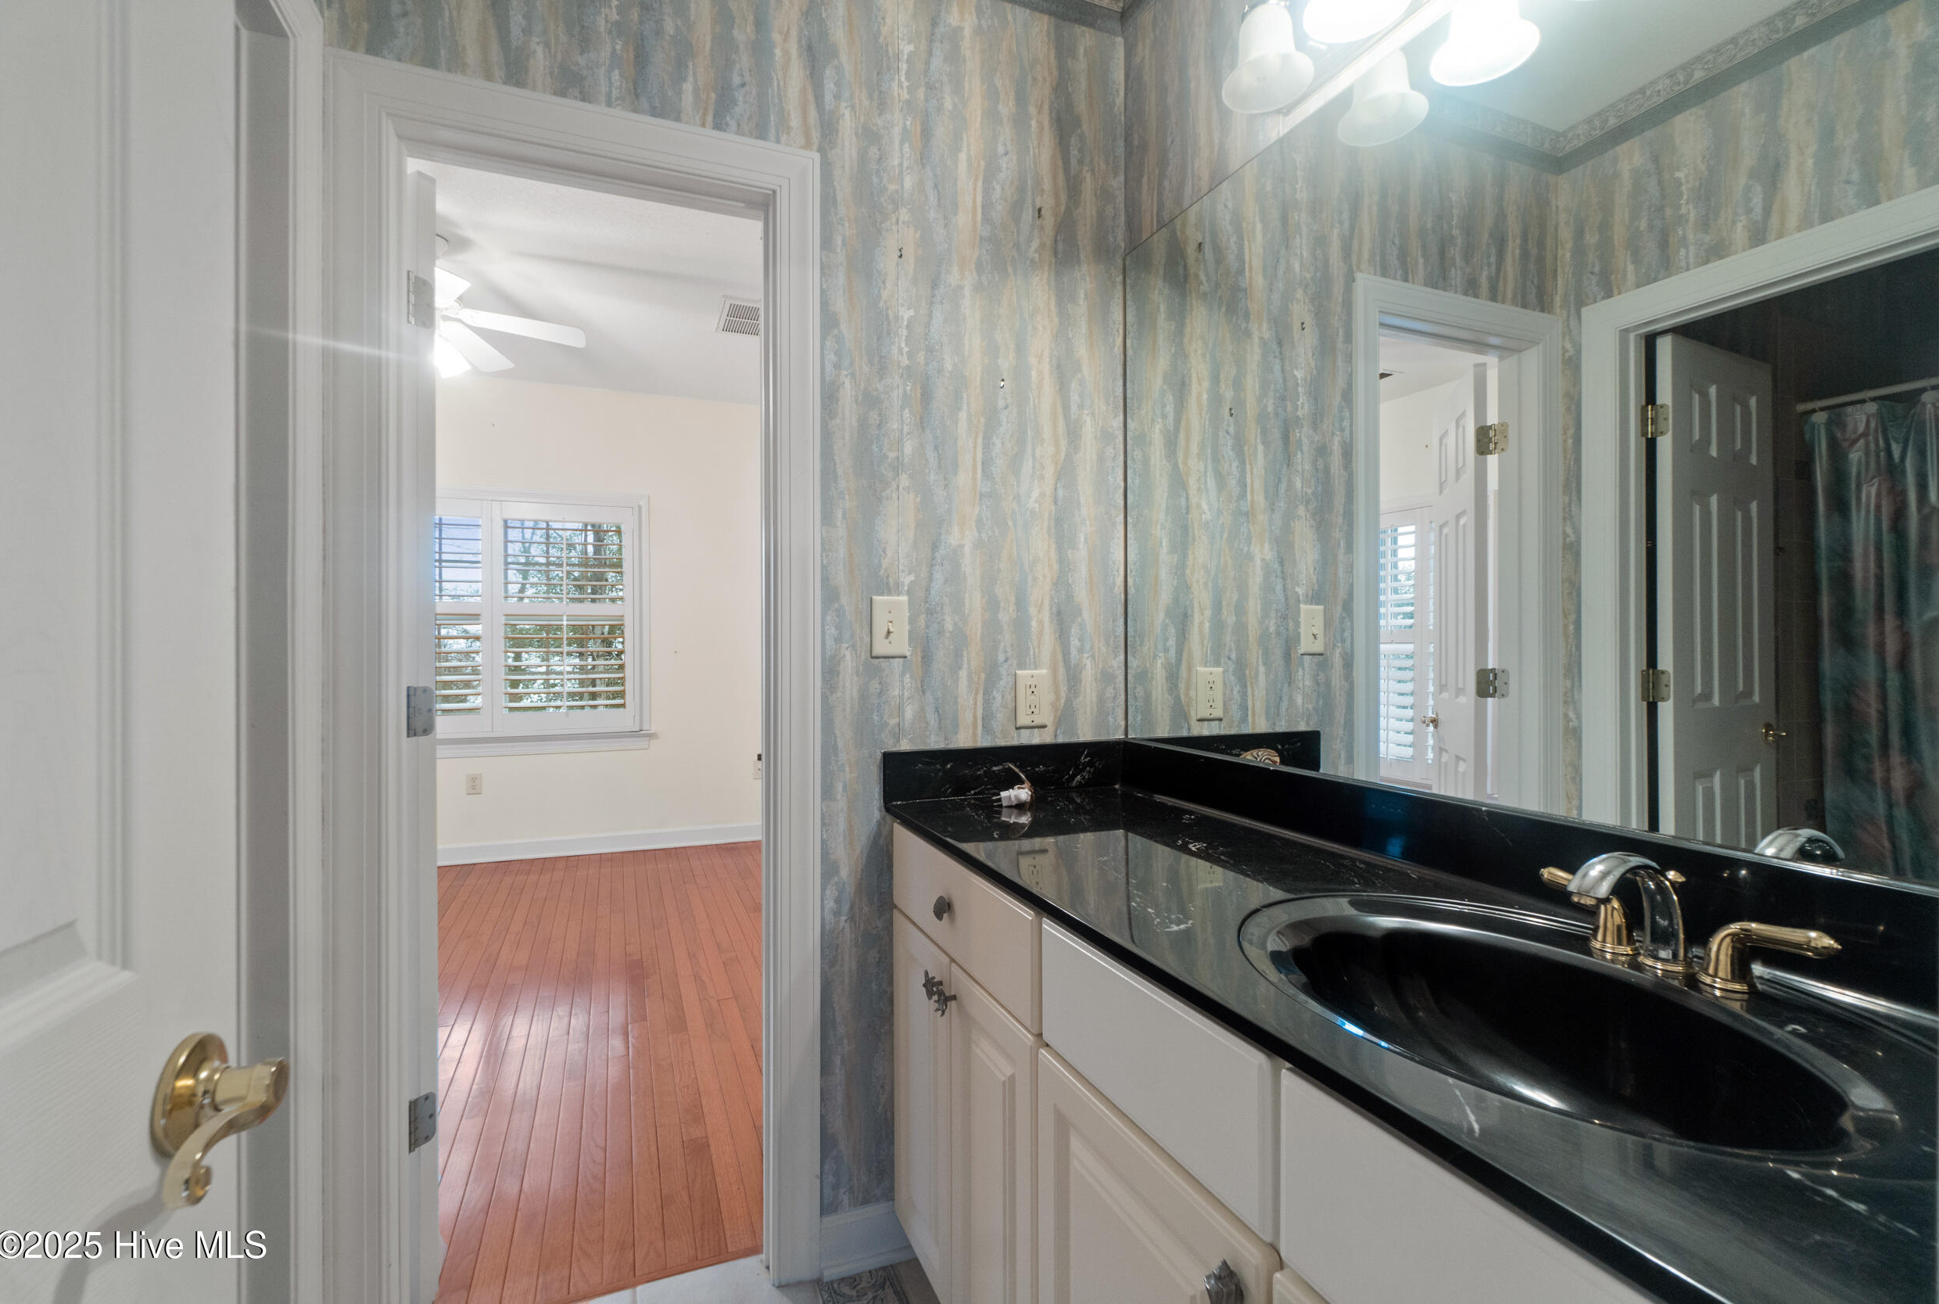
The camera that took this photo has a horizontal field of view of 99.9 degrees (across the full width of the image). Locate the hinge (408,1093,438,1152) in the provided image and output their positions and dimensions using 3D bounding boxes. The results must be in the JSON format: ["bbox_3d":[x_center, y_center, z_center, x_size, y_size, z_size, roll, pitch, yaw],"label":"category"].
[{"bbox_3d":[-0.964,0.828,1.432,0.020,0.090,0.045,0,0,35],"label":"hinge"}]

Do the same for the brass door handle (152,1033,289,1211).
[{"bbox_3d":[-0.421,0.261,0.451,0.062,0.070,0.148,0,0,-19],"label":"brass door handle"}]

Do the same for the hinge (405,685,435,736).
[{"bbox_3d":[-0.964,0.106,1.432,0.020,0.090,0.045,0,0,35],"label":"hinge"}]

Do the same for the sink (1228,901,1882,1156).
[{"bbox_3d":[0.472,0.365,0.710,0.390,0.150,0.520,0,0,-22],"label":"sink"}]

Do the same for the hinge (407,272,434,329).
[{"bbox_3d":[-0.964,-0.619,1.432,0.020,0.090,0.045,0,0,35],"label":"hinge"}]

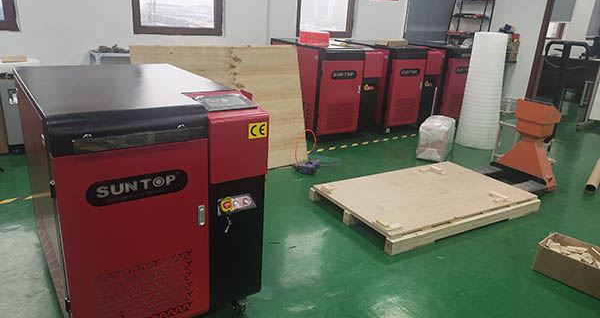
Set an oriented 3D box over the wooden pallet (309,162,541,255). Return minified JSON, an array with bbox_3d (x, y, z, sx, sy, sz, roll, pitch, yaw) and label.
[{"bbox_3d":[0.943,0.292,2.968,1.490,0.112,0.839,-7,21,-30],"label":"wooden pallet"}]

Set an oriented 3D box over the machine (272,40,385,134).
[{"bbox_3d":[0.253,-0.822,4.736,0.780,1.020,1.100,-9,23,-32],"label":"machine"}]

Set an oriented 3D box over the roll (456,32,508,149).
[{"bbox_3d":[2.131,-0.789,4.594,0.404,1.271,0.404,3,19,-1],"label":"roll"}]

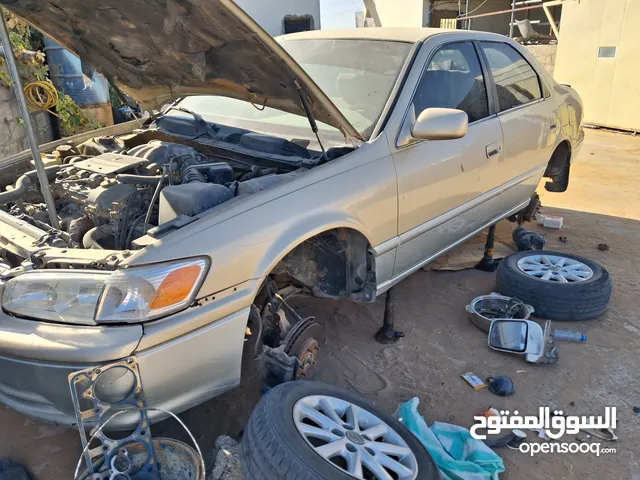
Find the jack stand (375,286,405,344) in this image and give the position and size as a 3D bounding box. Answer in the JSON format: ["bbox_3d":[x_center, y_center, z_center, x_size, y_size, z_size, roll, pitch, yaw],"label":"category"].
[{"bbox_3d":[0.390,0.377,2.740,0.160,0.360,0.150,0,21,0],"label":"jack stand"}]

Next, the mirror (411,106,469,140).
[{"bbox_3d":[0.539,-0.526,2.250,0.240,0.138,0.120,12,24,28],"label":"mirror"}]

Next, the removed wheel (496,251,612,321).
[{"bbox_3d":[1.497,0.276,3.220,0.664,0.210,0.664,0,21,0],"label":"removed wheel"}]

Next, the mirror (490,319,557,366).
[{"bbox_3d":[1.046,0.521,2.577,0.330,0.205,0.160,7,5,18],"label":"mirror"}]

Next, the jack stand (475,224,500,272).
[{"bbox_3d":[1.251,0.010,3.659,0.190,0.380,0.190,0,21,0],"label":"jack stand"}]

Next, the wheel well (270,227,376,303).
[{"bbox_3d":[-0.050,0.105,2.150,0.300,0.400,0.700,18,28,39],"label":"wheel well"}]

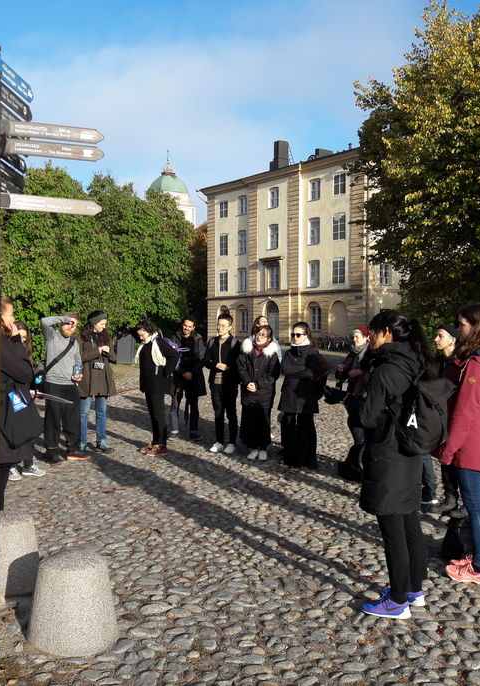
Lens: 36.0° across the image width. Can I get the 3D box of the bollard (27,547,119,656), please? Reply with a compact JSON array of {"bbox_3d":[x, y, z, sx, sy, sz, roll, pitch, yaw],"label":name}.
[{"bbox_3d":[-0.835,1.277,3.741,0.445,0.420,0.445,0,2,0],"label":"bollard"}]

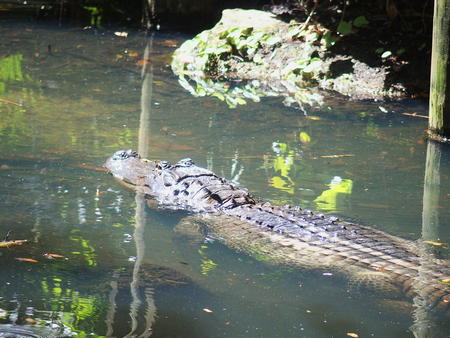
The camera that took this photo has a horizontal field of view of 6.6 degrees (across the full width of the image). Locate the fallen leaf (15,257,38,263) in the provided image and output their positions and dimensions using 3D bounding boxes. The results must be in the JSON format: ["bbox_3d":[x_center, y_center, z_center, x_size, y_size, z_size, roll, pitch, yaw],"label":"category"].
[{"bbox_3d":[-0.434,0.196,8.569,0.071,0.010,0.018,8,13,40],"label":"fallen leaf"}]

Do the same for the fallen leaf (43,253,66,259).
[{"bbox_3d":[-0.377,0.188,8.614,0.061,0.010,0.021,8,13,37],"label":"fallen leaf"}]

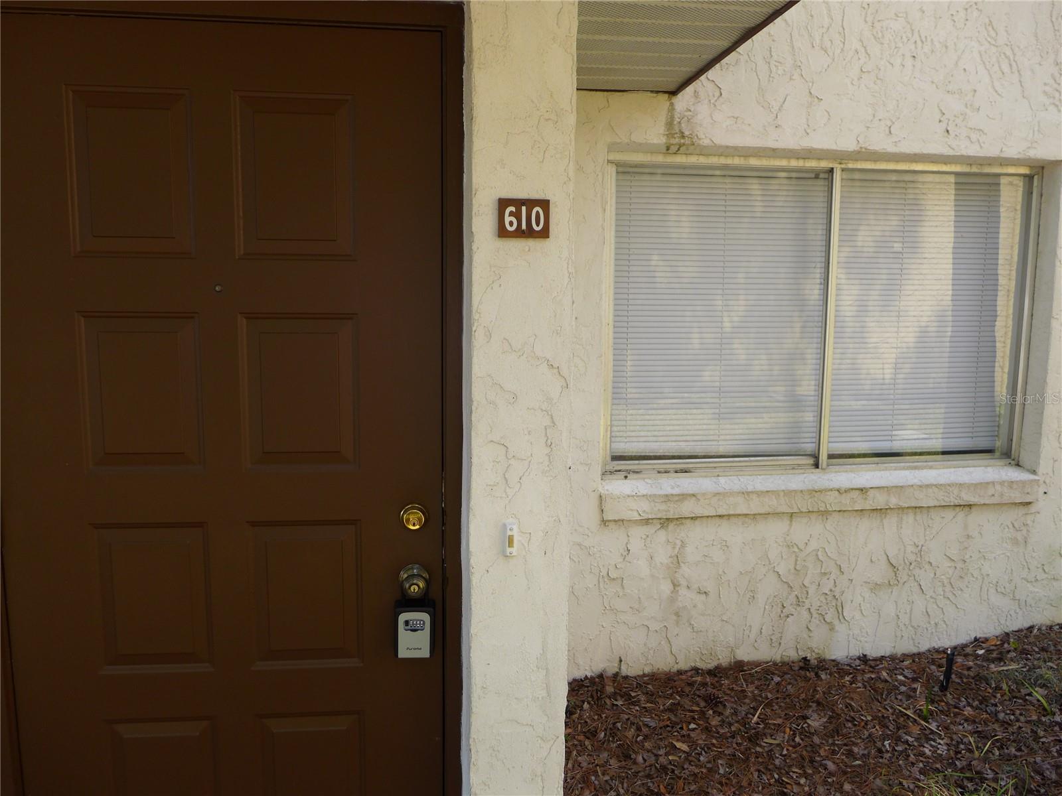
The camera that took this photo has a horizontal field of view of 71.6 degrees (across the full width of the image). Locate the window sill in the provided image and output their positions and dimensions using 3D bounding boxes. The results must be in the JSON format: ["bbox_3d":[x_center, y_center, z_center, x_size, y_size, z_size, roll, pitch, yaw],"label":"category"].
[{"bbox_3d":[1.155,0.374,2.927,1.815,0.124,0.130,0,7,-7],"label":"window sill"}]

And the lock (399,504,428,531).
[{"bbox_3d":[-0.254,0.263,1.607,0.060,0.060,0.022,0,7,-7],"label":"lock"}]

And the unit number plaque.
[{"bbox_3d":[-0.014,-0.352,1.447,0.100,0.075,0.012,0,7,-7],"label":"unit number plaque"}]

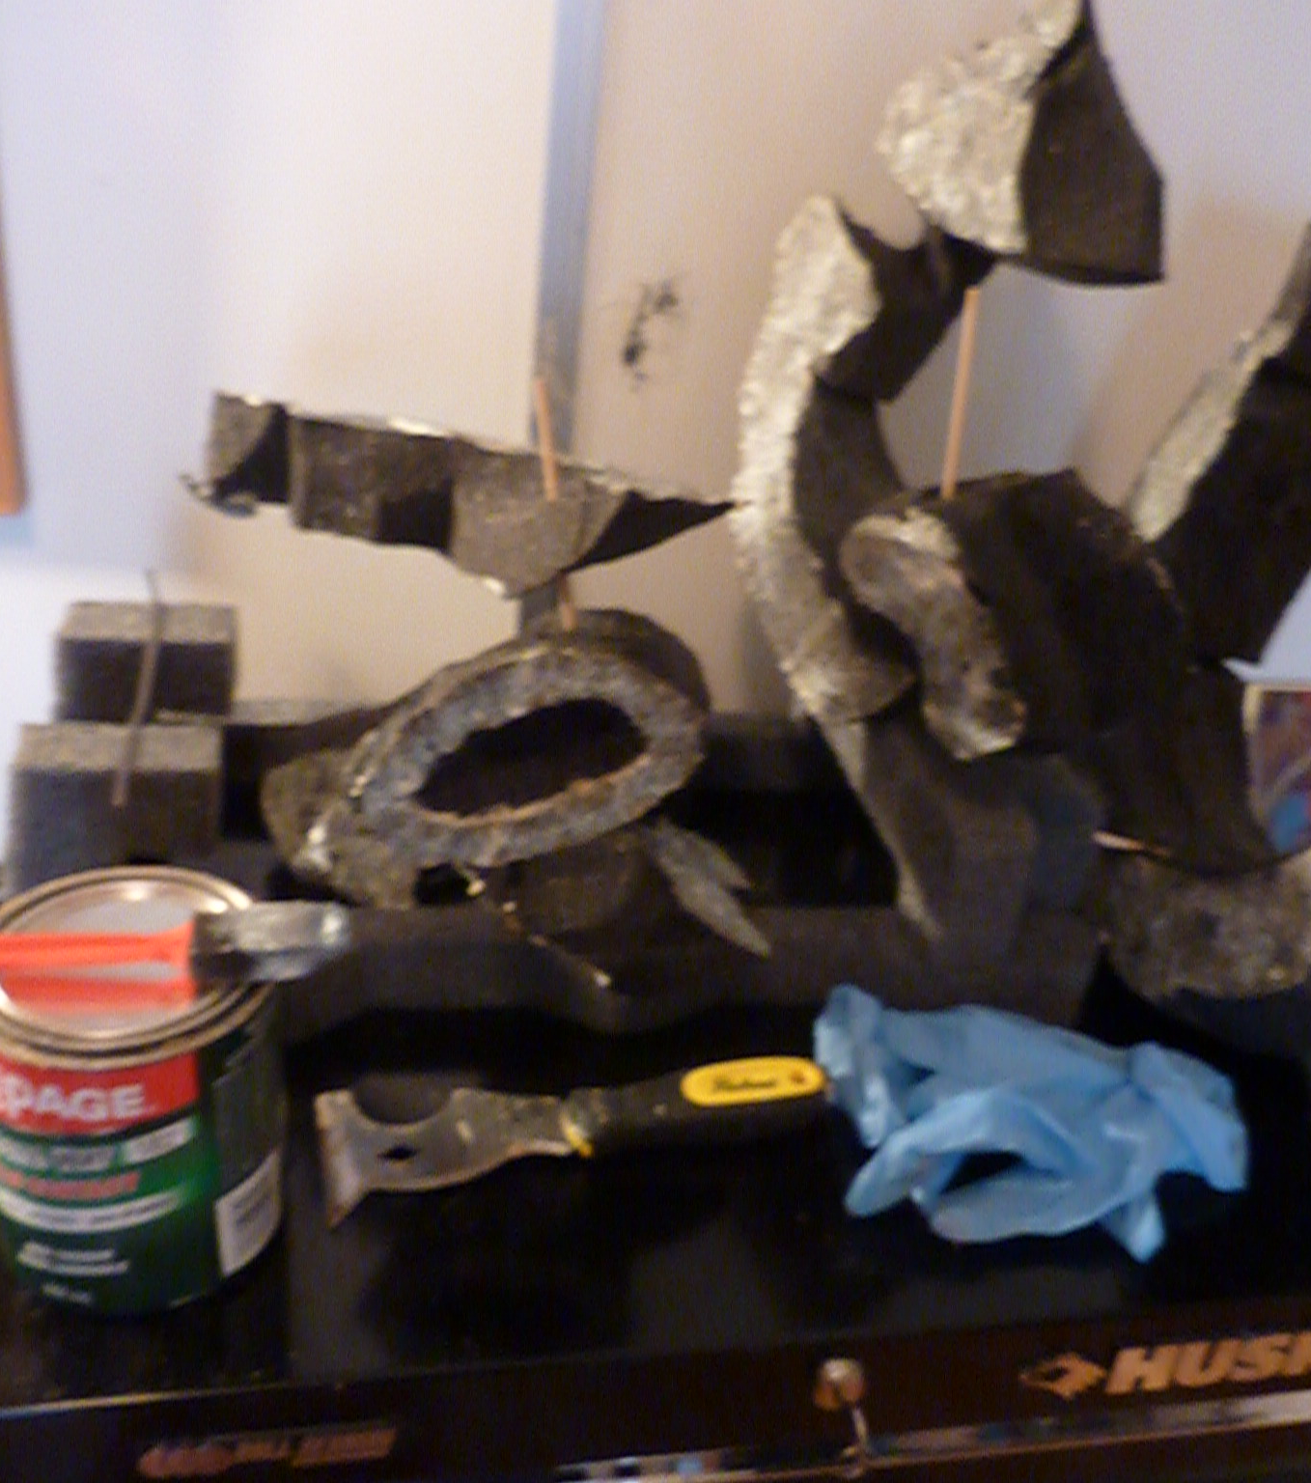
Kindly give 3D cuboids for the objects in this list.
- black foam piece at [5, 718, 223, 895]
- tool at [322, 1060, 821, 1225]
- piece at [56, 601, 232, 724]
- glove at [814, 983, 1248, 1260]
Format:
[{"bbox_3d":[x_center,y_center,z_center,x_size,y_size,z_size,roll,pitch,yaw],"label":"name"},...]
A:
[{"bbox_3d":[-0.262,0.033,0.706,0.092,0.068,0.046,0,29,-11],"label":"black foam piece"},{"bbox_3d":[-0.026,0.155,0.587,0.217,0.027,0.072,-1,29,-14],"label":"tool"},{"bbox_3d":[-0.280,-0.044,0.794,0.089,0.050,0.047,0,29,-11],"label":"piece"},{"bbox_3d":[0.159,0.159,0.603,0.185,0.044,0.115,9,29,5],"label":"glove"}]

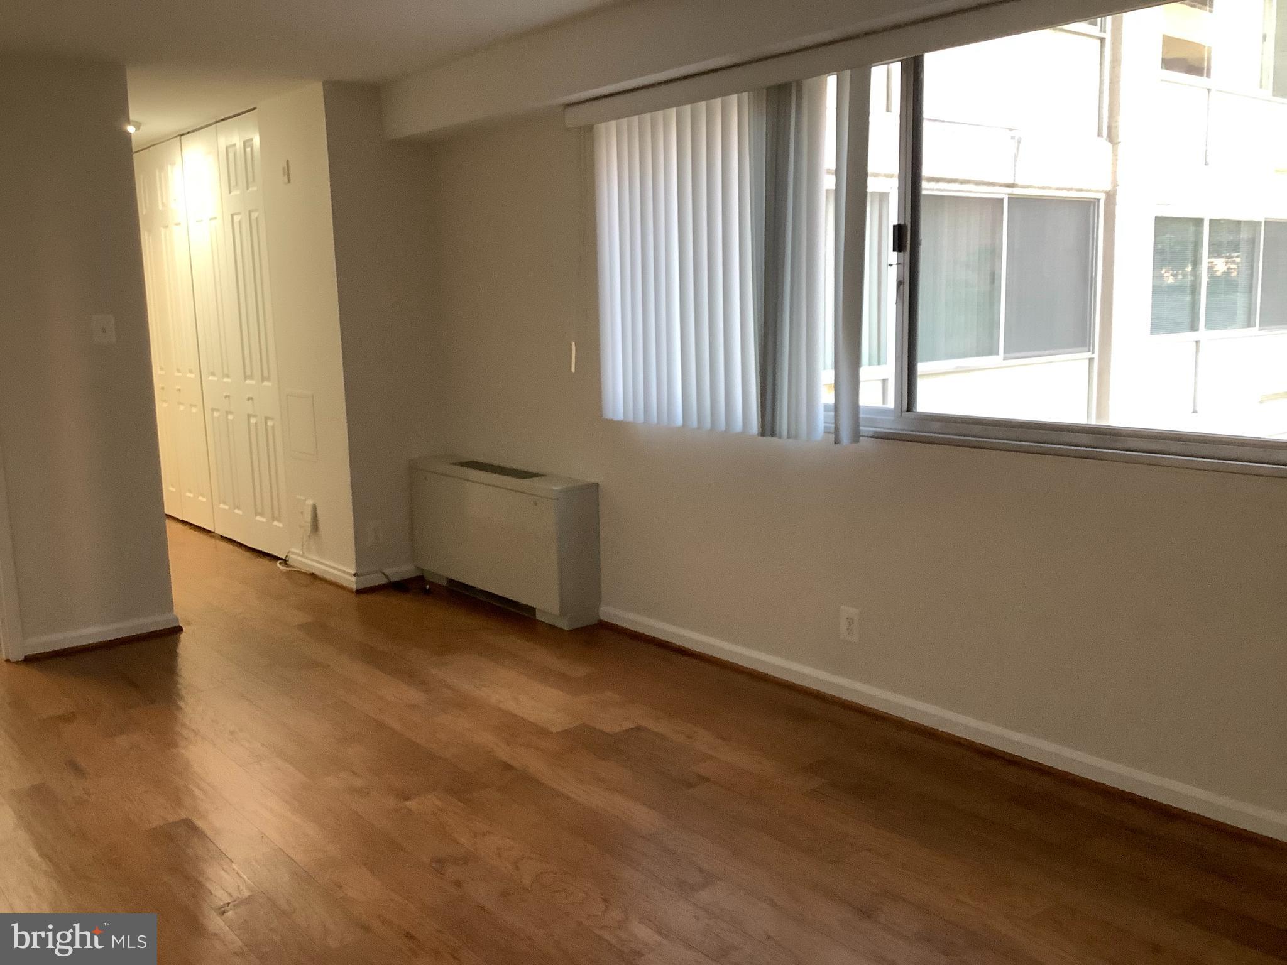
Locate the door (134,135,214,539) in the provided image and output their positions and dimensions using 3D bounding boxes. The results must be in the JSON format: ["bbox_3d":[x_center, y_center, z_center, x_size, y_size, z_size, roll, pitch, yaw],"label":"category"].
[{"bbox_3d":[-3.110,-0.946,7.578,0.040,2.412,1.170,-9,12,-39],"label":"door"}]

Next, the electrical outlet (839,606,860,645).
[{"bbox_3d":[0.718,0.498,4.027,0.008,0.115,0.071,-9,12,-39],"label":"electrical outlet"}]

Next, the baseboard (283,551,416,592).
[{"bbox_3d":[-1.558,0.442,6.209,0.406,0.097,0.838,-9,12,-39],"label":"baseboard"}]

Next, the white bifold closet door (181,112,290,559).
[{"bbox_3d":[-2.357,-0.818,6.687,0.040,2.412,1.176,-9,12,-39],"label":"white bifold closet door"}]

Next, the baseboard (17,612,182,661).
[{"bbox_3d":[-2.337,0.664,4.999,0.649,0.082,0.026,-9,12,-39],"label":"baseboard"}]

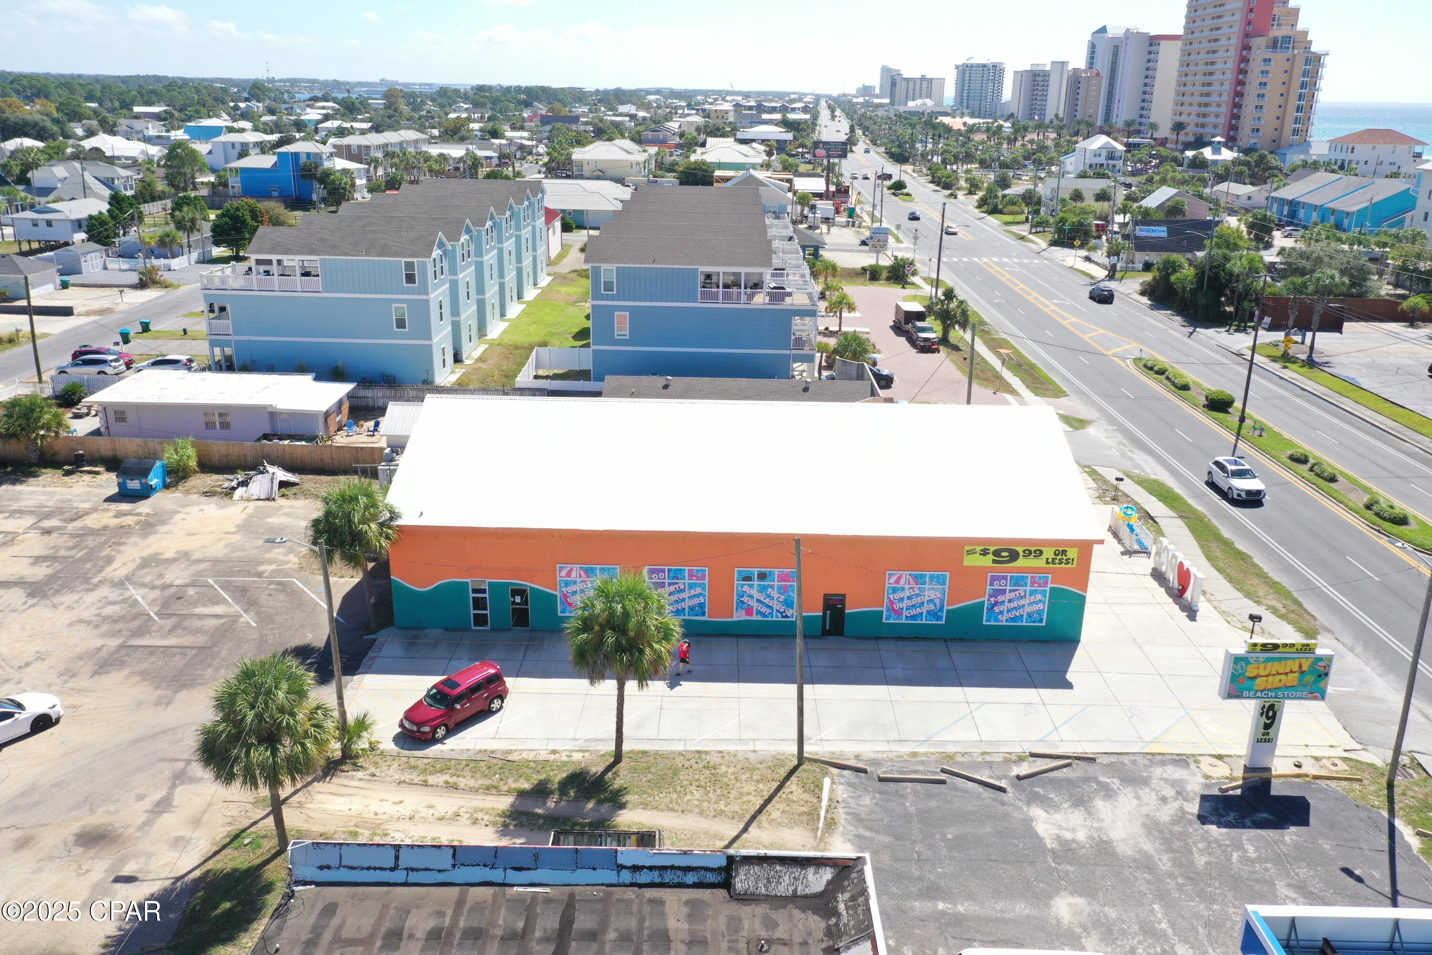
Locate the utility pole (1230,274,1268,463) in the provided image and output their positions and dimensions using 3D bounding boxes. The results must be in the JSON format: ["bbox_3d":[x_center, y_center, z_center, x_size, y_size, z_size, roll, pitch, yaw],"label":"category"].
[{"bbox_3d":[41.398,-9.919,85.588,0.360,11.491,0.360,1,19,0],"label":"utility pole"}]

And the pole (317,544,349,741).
[{"bbox_3d":[-13.954,6.356,40.465,0.279,8.756,0.279,1,19,0],"label":"pole"}]

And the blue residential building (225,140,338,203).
[{"bbox_3d":[-89.131,-63.026,229.492,19.000,11.400,9.500,1,19,0],"label":"blue residential building"}]

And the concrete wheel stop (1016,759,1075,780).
[{"bbox_3d":[12.299,10.932,41.589,2.493,0.130,0.150,-7,21,-23],"label":"concrete wheel stop"}]

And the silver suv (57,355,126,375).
[{"bbox_3d":[-51.120,-9.017,90.995,5.000,1.760,1.950,1,19,1],"label":"silver suv"}]

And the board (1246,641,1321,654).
[{"bbox_3d":[19.872,5.952,39.130,2.420,0.400,0.200,1,19,-1],"label":"board"}]

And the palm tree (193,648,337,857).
[{"bbox_3d":[-13.651,8.681,34.294,3.964,6.746,3.964,1,19,0],"label":"palm tree"}]

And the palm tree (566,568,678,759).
[{"bbox_3d":[-3.324,6.867,39.203,4.054,7.257,4.054,1,19,0],"label":"palm tree"}]

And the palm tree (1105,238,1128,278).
[{"bbox_3d":[53.650,-29.487,149.545,2.896,5.095,2.896,1,19,0],"label":"palm tree"}]

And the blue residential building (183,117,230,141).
[{"bbox_3d":[-202.565,-138.304,443.757,15.920,8.955,12.935,1,19,0],"label":"blue residential building"}]

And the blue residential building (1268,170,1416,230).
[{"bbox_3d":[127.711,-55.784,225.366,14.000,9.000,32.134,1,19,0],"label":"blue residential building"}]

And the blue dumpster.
[{"bbox_3d":[-33.981,0.067,65.750,2.050,1.720,1.420,3,19,5],"label":"blue dumpster"}]

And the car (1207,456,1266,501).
[{"bbox_3d":[33.695,-0.063,71.872,1.920,1.670,4.700,1,19,0],"label":"car"}]

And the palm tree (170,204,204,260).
[{"bbox_3d":[-73.811,-34.104,155.088,4.378,7.363,4.378,1,19,0],"label":"palm tree"}]

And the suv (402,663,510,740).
[{"bbox_3d":[-10.070,8.509,42.751,1.760,1.630,4.475,16,25,38],"label":"suv"}]

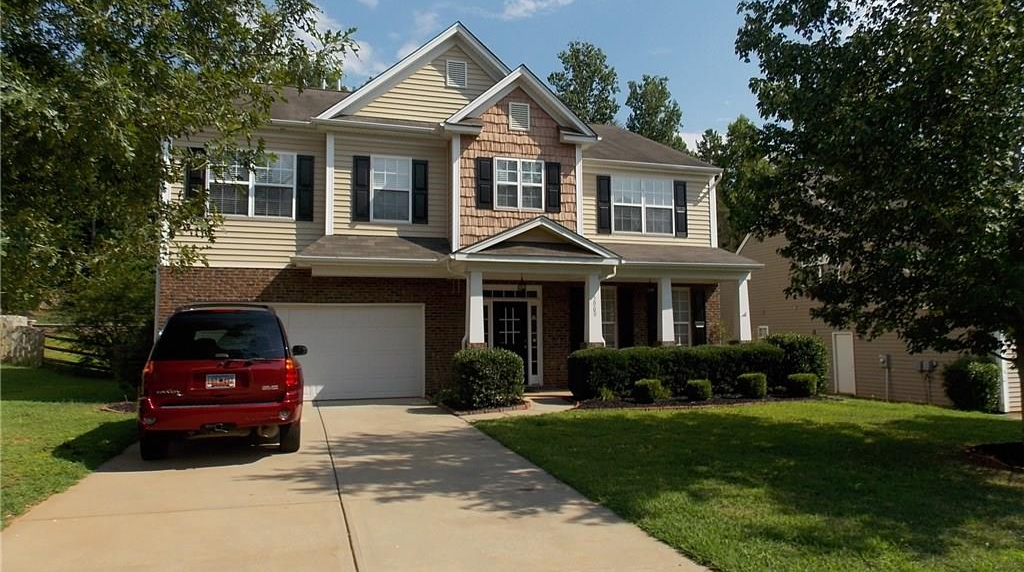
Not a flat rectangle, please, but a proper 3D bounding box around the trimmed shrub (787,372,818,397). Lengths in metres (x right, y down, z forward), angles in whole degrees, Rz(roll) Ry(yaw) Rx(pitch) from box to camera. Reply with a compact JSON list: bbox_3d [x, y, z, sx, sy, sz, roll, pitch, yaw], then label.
[{"bbox_3d":[6.691,2.221,15.692,0.680,0.540,0.640,1,-4,-19],"label":"trimmed shrub"}]

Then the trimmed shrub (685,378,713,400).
[{"bbox_3d":[4.095,2.217,14.960,0.580,0.490,0.560,1,-4,-19],"label":"trimmed shrub"}]

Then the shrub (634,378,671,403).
[{"bbox_3d":[3.011,2.193,14.711,0.720,0.520,0.650,1,-4,-19],"label":"shrub"}]

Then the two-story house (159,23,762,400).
[{"bbox_3d":[-2.305,-1.502,20.992,14.143,8.810,13.200,1,-4,-19],"label":"two-story house"}]

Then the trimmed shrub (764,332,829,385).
[{"bbox_3d":[7.123,1.862,17.032,1.400,1.450,1.400,1,-4,-19],"label":"trimmed shrub"}]

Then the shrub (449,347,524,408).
[{"bbox_3d":[-0.530,1.855,14.096,1.480,1.200,1.380,1,-4,-19],"label":"shrub"}]

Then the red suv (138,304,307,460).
[{"bbox_3d":[-4.286,1.368,10.596,1.920,1.920,5.100,1,-4,-19],"label":"red suv"}]

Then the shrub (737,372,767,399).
[{"bbox_3d":[5.420,2.192,15.422,0.640,0.580,0.600,1,-4,-19],"label":"shrub"}]

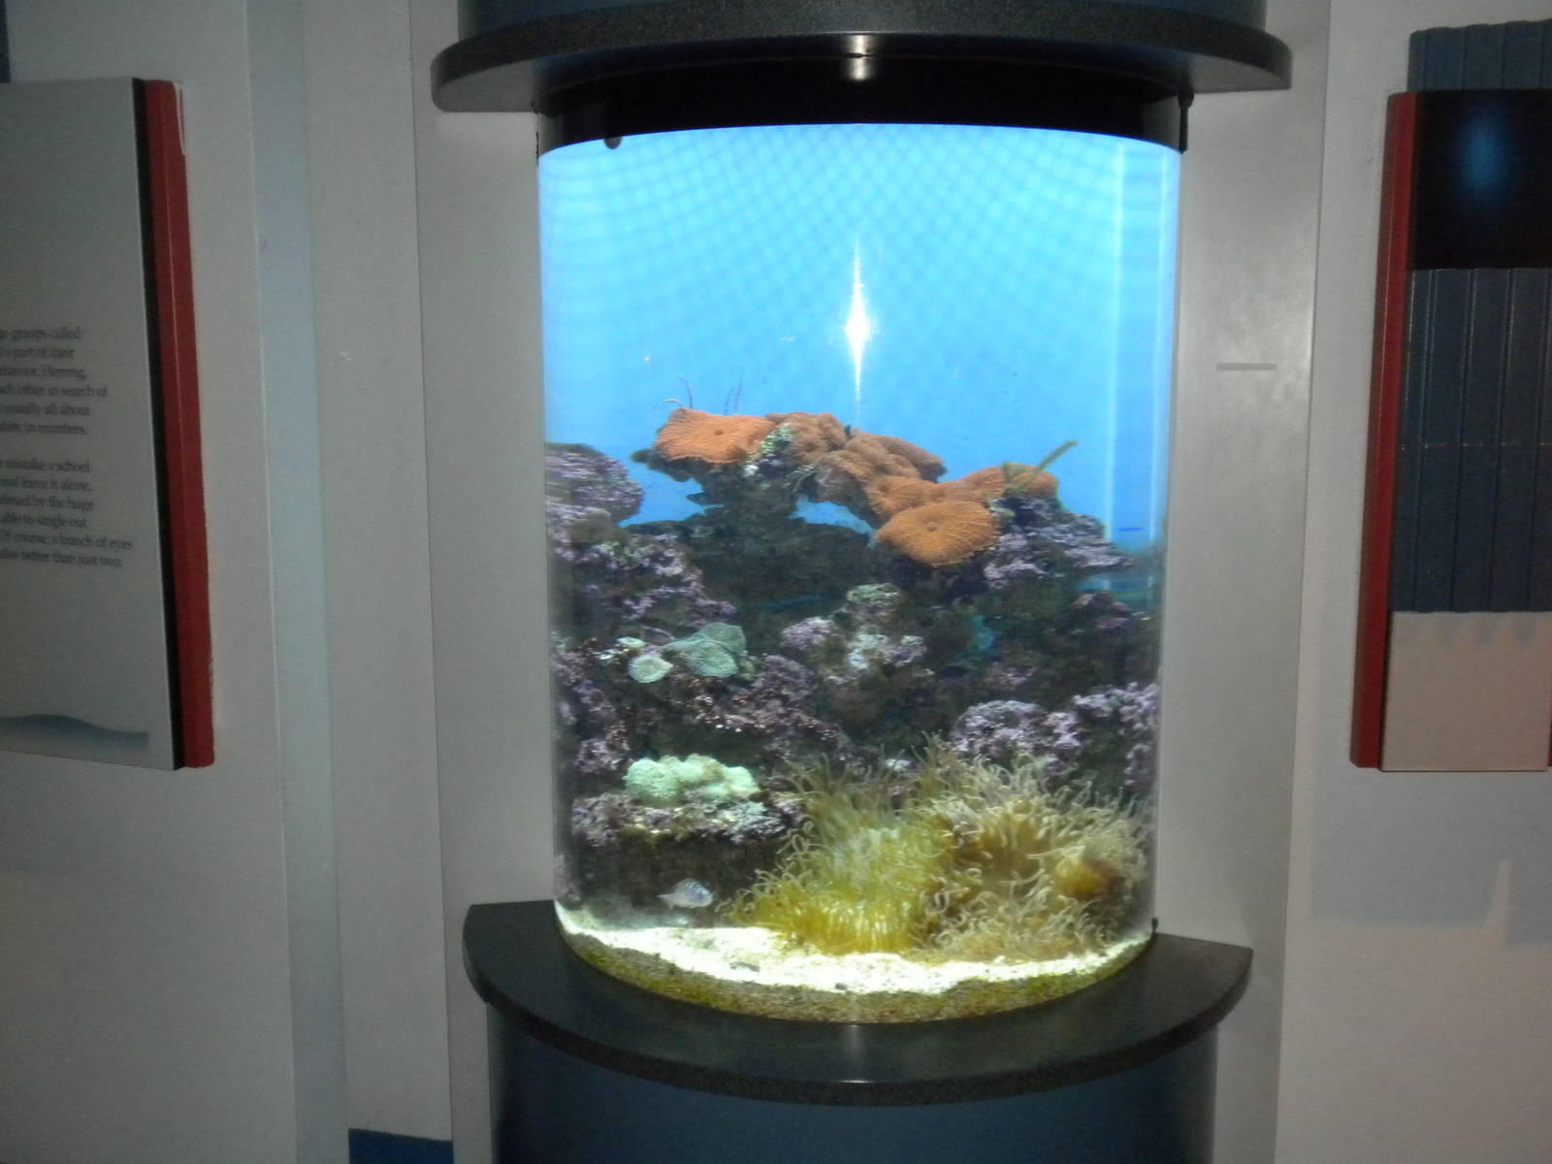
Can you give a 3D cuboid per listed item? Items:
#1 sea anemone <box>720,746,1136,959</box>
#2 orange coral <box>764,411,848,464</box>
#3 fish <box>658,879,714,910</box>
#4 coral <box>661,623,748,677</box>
[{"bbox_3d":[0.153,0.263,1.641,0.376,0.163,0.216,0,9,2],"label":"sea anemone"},{"bbox_3d":[0.029,-0.142,1.626,0.082,0.049,0.072,0,9,2],"label":"orange coral"},{"bbox_3d":[-0.087,0.302,1.606,0.051,0.028,0.014,2,10,16],"label":"fish"},{"bbox_3d":[-0.071,0.068,1.651,0.082,0.051,0.057,0,9,2],"label":"coral"}]

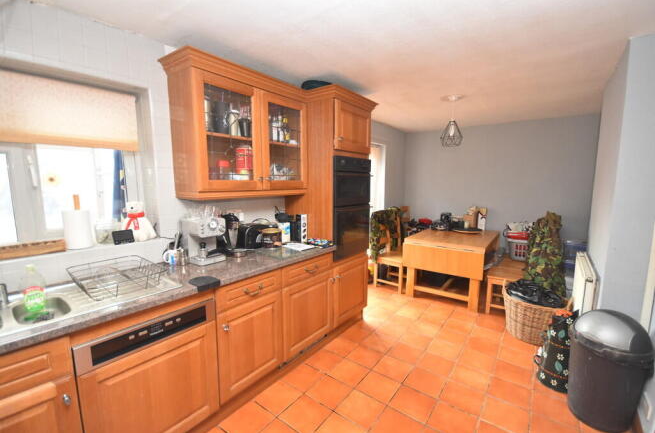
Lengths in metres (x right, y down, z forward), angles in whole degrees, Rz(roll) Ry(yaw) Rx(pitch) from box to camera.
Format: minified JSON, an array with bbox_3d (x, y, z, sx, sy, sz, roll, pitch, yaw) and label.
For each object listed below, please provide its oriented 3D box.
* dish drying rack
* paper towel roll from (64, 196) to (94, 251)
[{"bbox_3d":[-1.120,0.325,1.448,0.475,0.105,0.340,4,7,38],"label":"dish drying rack"},{"bbox_3d":[-1.443,0.029,1.582,0.116,0.313,0.116,4,8,38],"label":"paper towel roll"}]

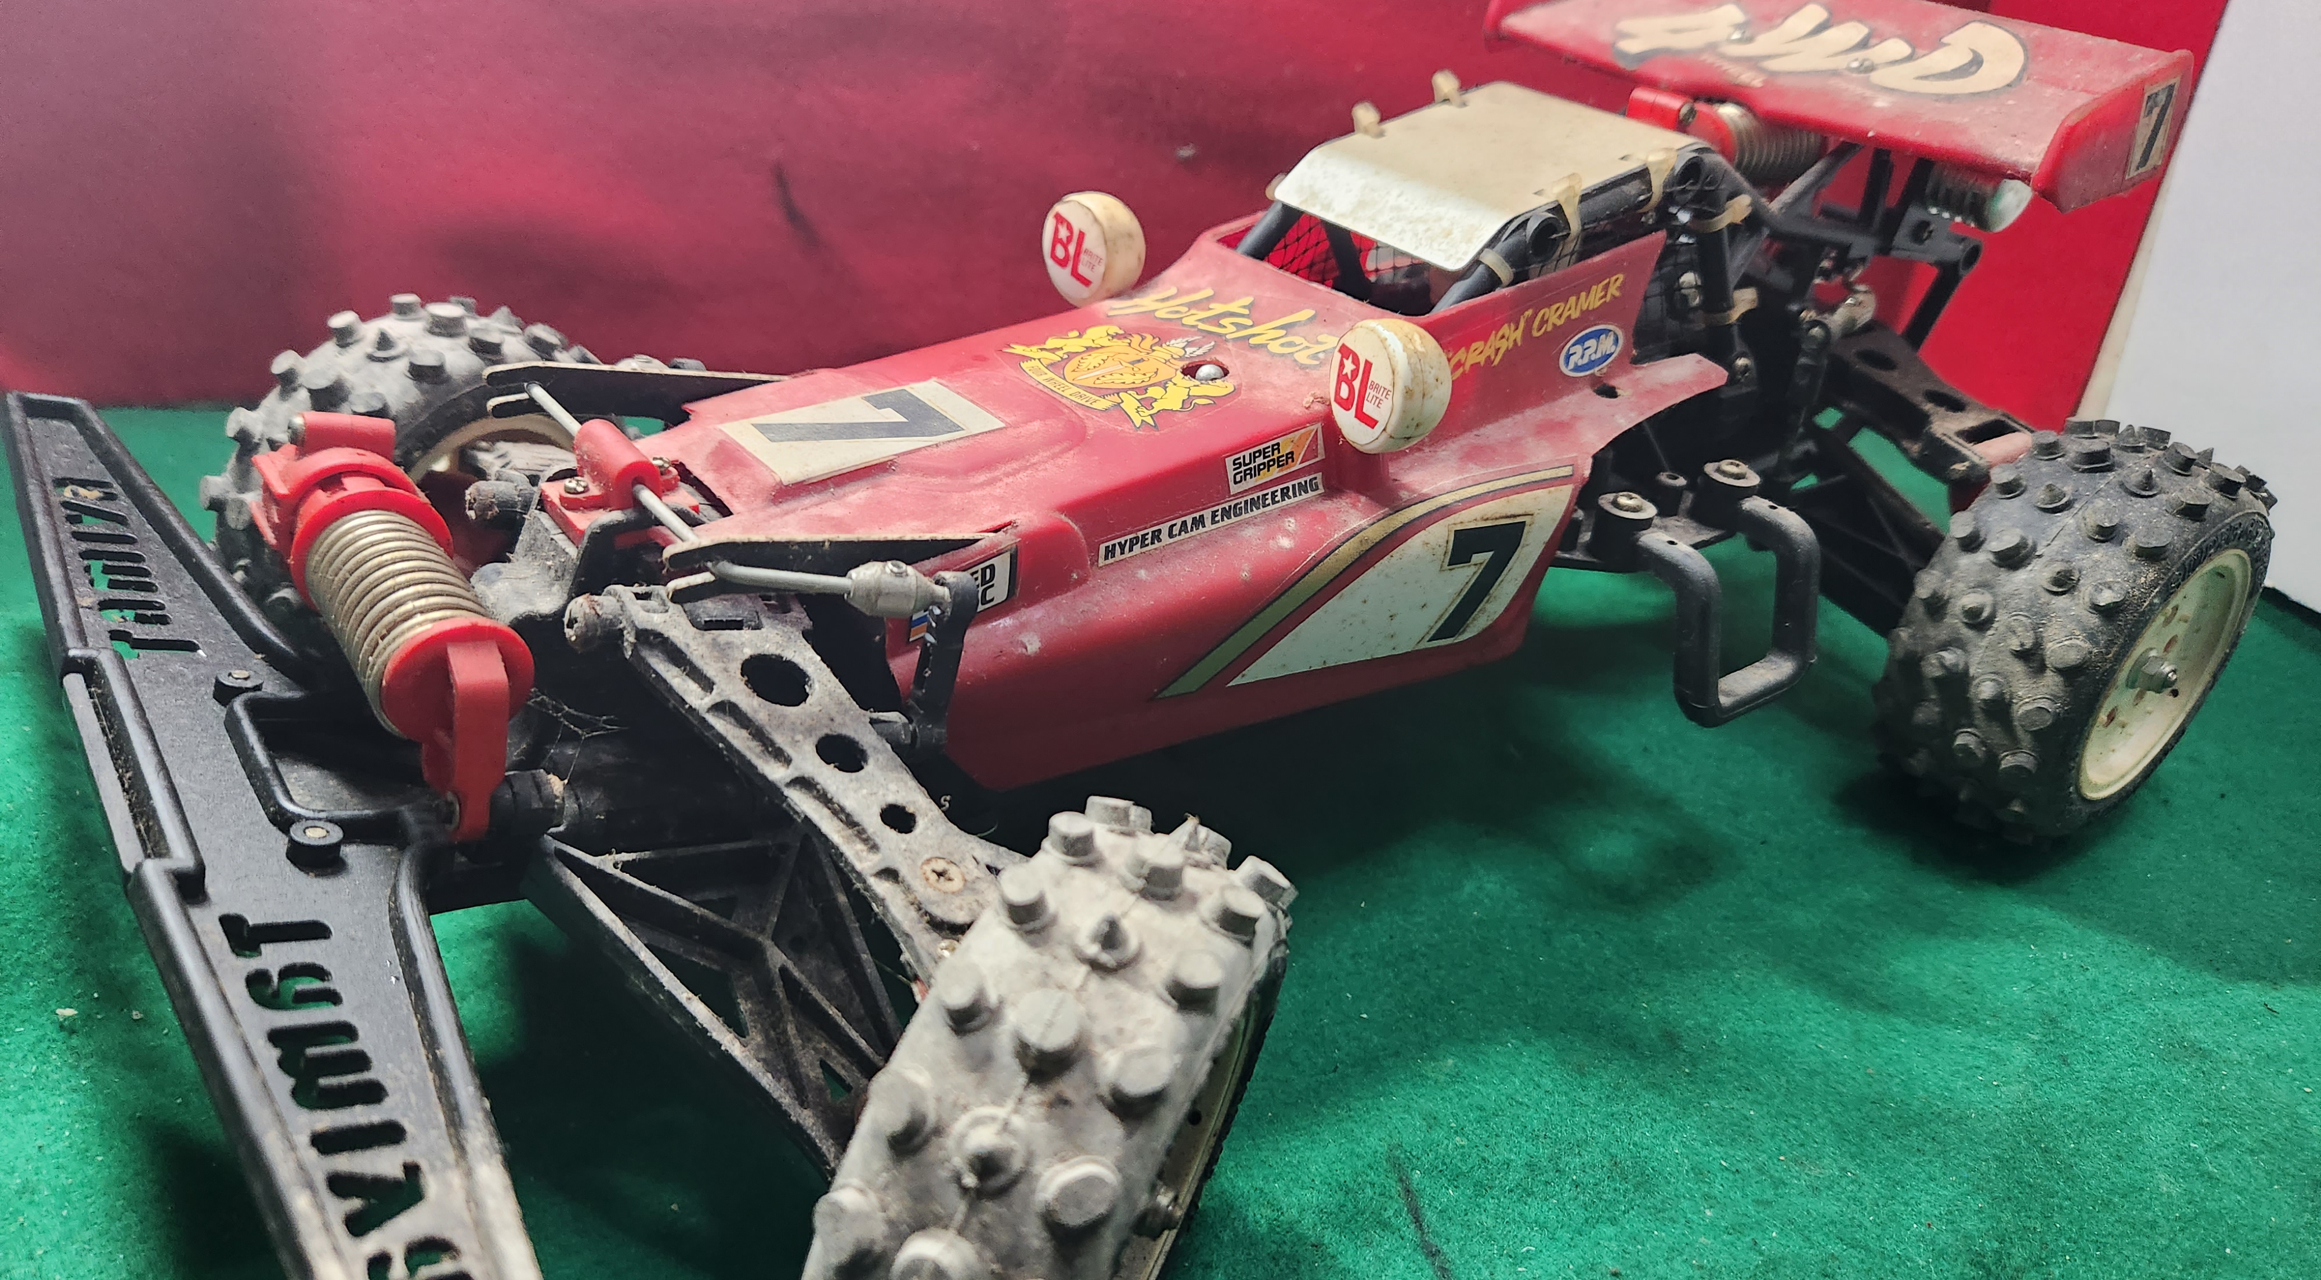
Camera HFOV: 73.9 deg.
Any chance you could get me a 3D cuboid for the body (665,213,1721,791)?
[{"bbox_3d":[0.005,-0.041,0.274,0.202,0.076,0.102,-15,37,-37],"label":"body"}]

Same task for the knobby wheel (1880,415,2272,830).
[{"bbox_3d":[0.189,-0.002,0.320,0.084,0.084,0.043,-16,36,-32],"label":"knobby wheel"}]

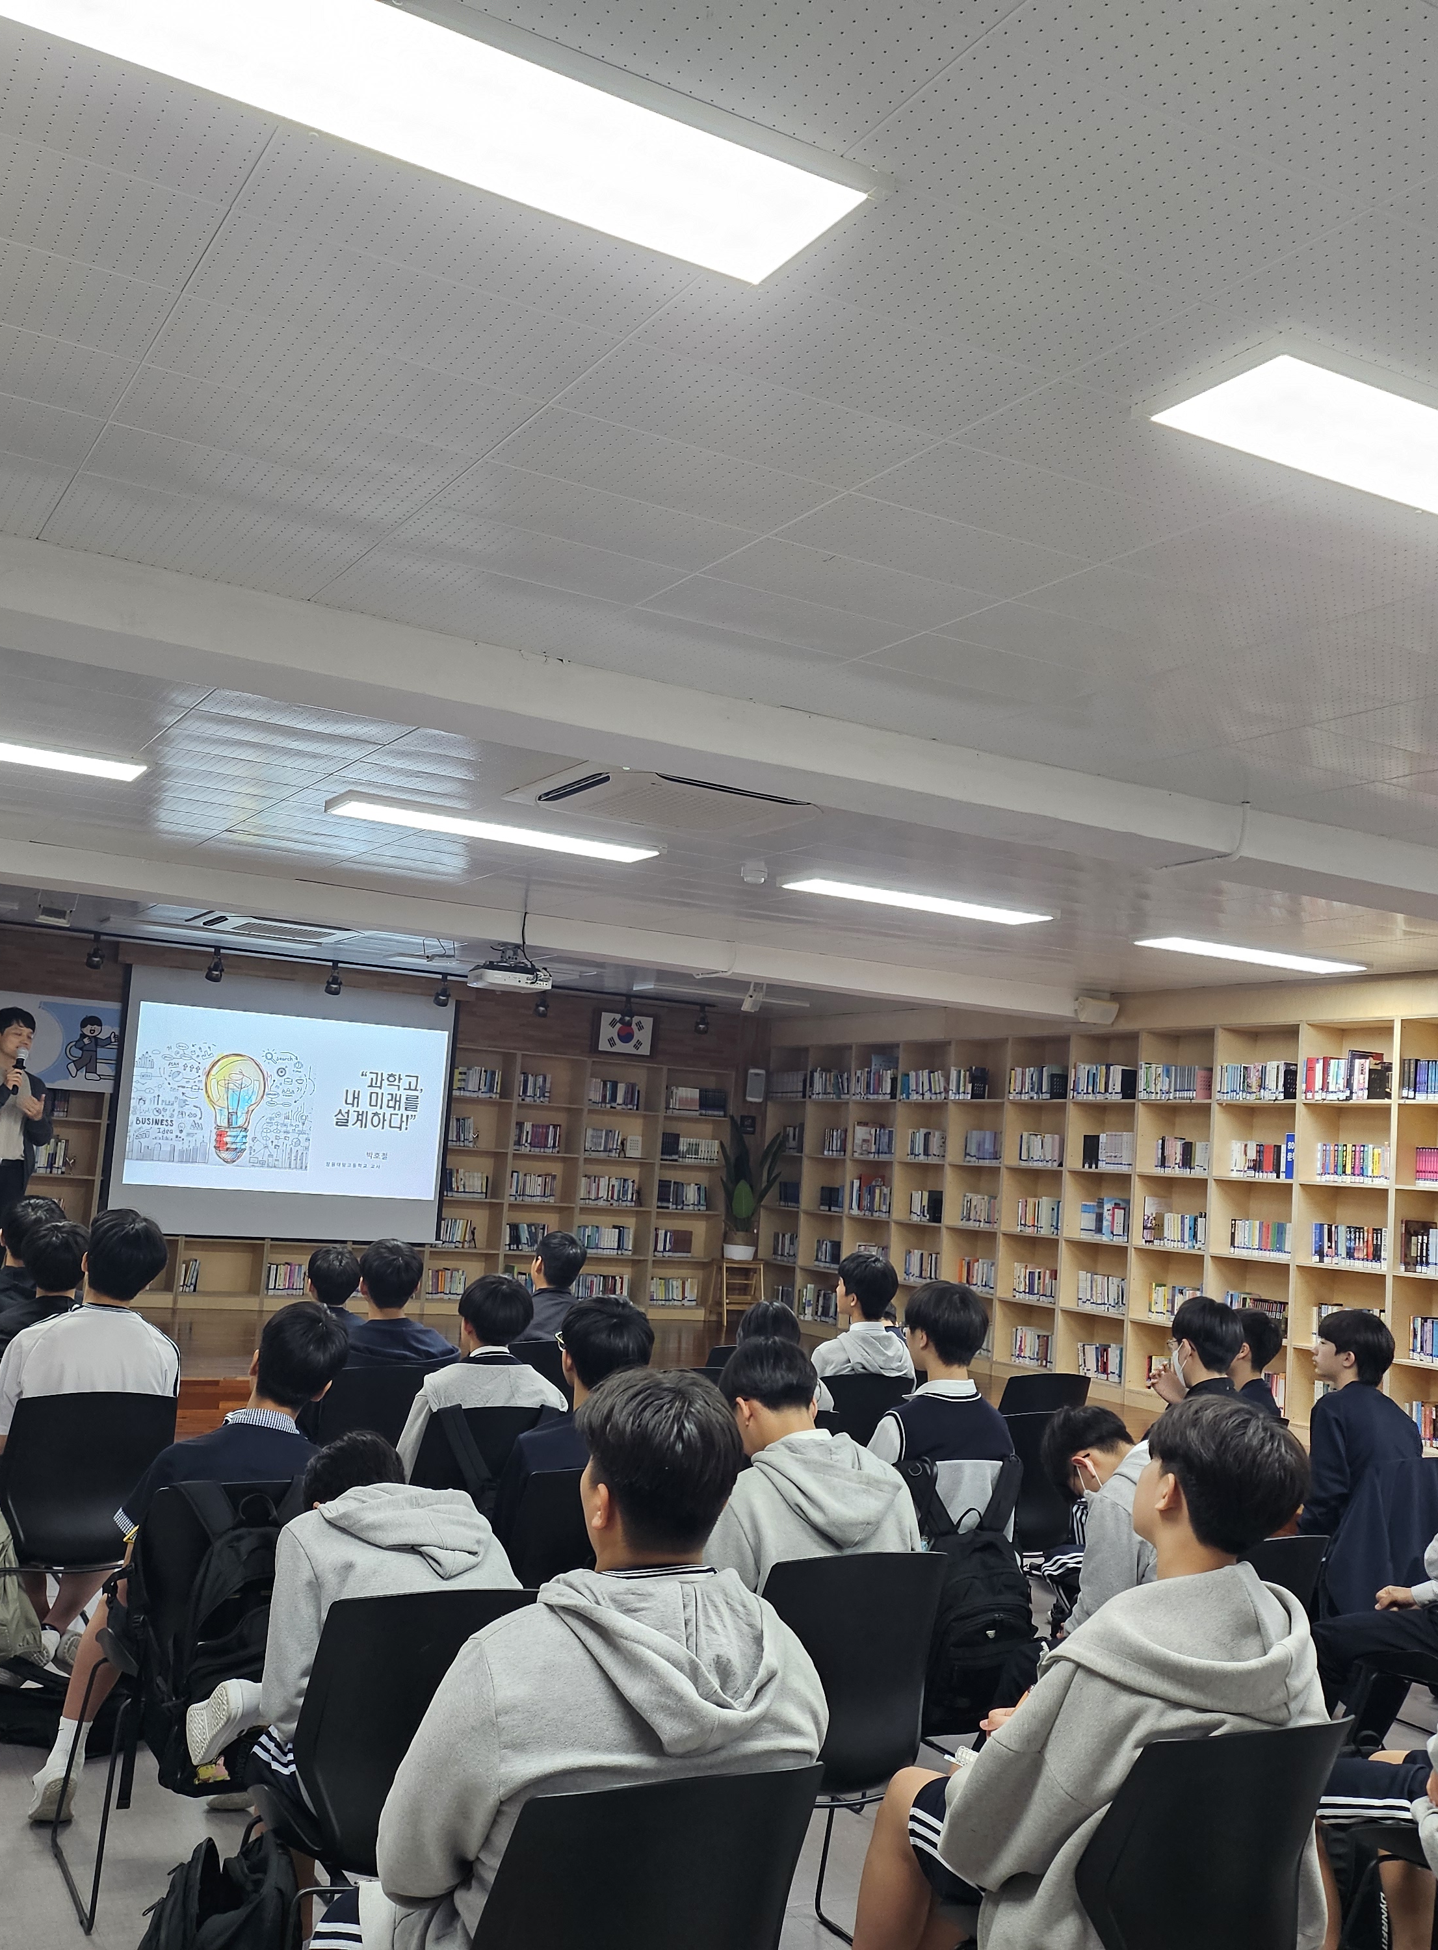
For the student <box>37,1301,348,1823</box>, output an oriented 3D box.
[{"bbox_3d":[-1.173,1.343,4.136,0.520,1.220,0.700,7,-7,-29],"label":"student"}]

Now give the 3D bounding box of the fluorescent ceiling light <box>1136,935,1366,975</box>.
[{"bbox_3d":[2.519,-0.112,8.466,1.230,0.050,0.280,7,-7,-29],"label":"fluorescent ceiling light"}]

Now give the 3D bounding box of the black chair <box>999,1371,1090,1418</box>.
[{"bbox_3d":[1.158,2.019,7.234,0.500,0.840,0.540,7,-7,-27],"label":"black chair"}]

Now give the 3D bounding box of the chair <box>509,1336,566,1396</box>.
[{"bbox_3d":[-0.745,1.762,6.765,0.500,0.820,0.530,7,-7,-29],"label":"chair"}]

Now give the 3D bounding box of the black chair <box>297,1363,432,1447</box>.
[{"bbox_3d":[-1.211,1.718,6.009,0.500,0.860,0.560,7,-7,-29],"label":"black chair"}]

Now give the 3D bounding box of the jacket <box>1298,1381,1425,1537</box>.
[{"bbox_3d":[1.989,1.567,5.644,0.460,0.600,0.400,9,-7,-37],"label":"jacket"}]

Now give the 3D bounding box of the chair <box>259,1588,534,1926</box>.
[{"bbox_3d":[-0.557,1.370,2.937,0.500,0.820,0.530,7,-7,-29],"label":"chair"}]

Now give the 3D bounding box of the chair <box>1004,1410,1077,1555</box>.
[{"bbox_3d":[0.914,1.872,6.020,0.500,0.860,0.560,7,-7,-29],"label":"chair"}]

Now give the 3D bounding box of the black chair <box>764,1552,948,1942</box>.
[{"bbox_3d":[0.139,1.569,3.673,0.500,0.840,0.540,7,-7,-26],"label":"black chair"}]

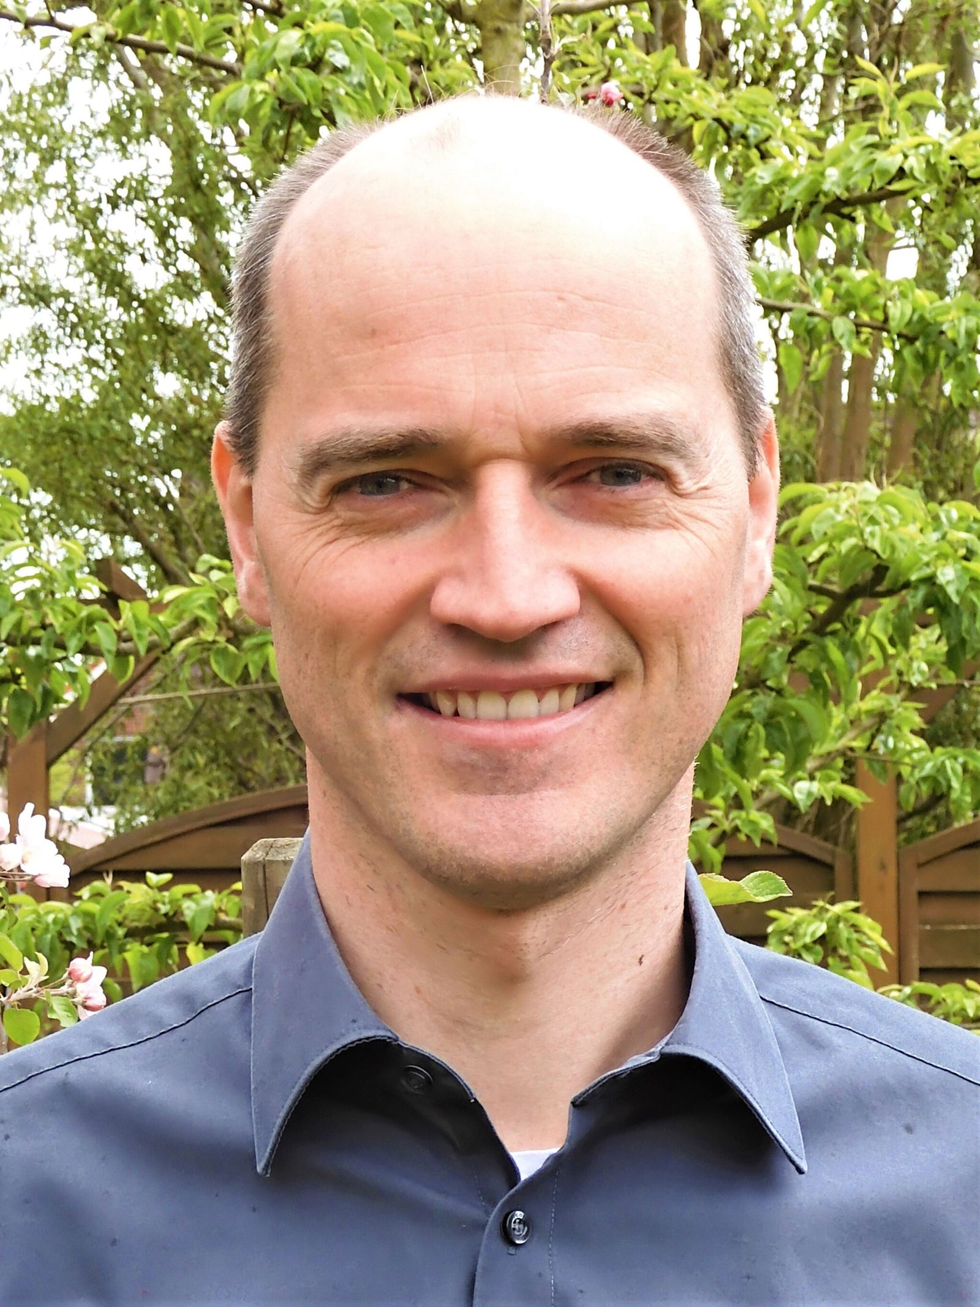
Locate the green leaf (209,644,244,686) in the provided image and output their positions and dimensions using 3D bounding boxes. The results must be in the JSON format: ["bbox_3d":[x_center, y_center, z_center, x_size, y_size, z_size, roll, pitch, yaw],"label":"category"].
[{"bbox_3d":[-0.306,0.013,2.500,0.037,0.050,0.020,-12,-6,6],"label":"green leaf"}]

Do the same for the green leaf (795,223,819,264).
[{"bbox_3d":[0.368,-0.476,2.500,0.028,0.047,0.018,-1,-1,-6],"label":"green leaf"}]

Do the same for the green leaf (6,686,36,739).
[{"bbox_3d":[-0.545,0.068,2.500,0.036,0.062,0.020,-1,-1,-6],"label":"green leaf"}]

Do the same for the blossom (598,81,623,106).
[{"bbox_3d":[0.112,-0.521,2.000,0.023,0.024,0.023,-1,-1,-18],"label":"blossom"}]

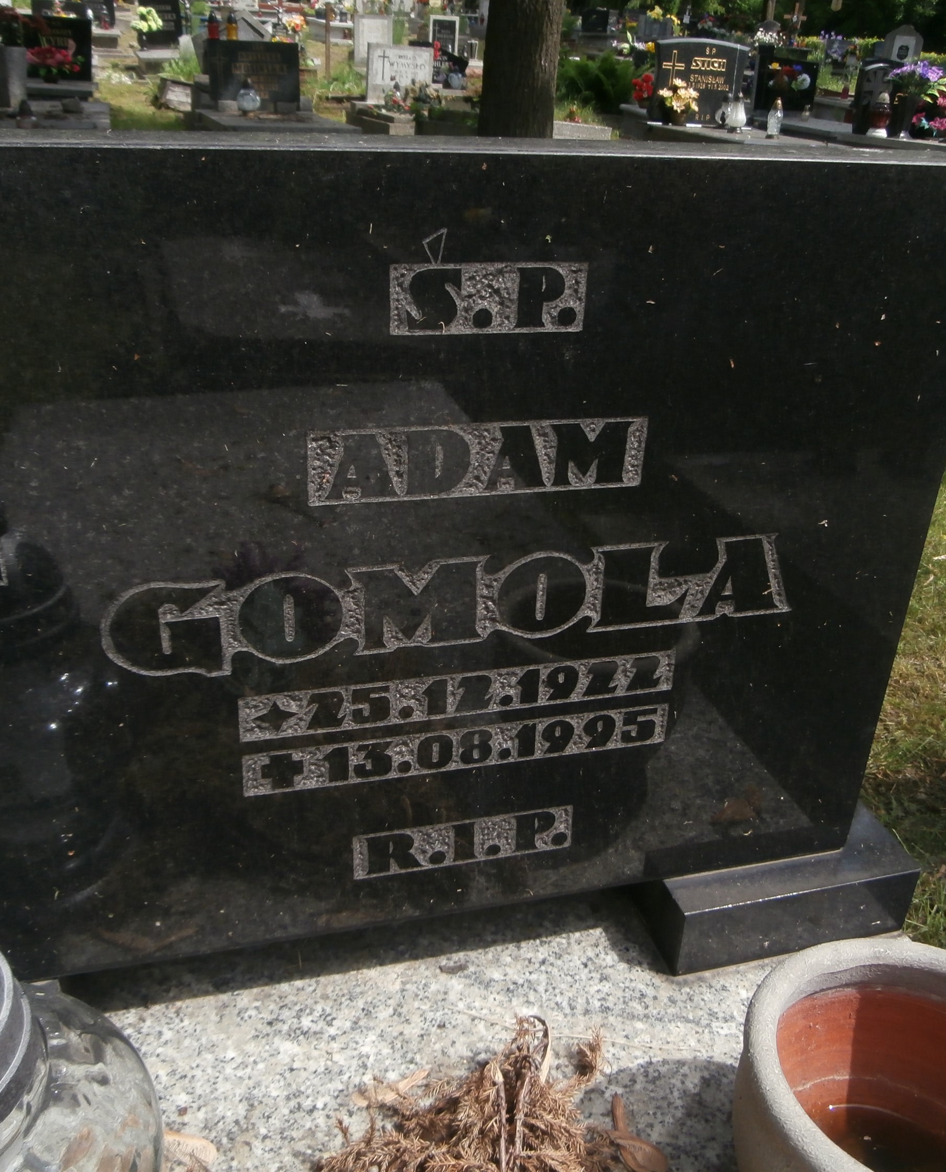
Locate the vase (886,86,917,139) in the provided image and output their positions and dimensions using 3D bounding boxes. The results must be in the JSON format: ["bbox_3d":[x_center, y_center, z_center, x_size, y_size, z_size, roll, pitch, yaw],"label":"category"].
[{"bbox_3d":[3.473,-3.845,8.786,0.150,0.369,0.150,4,27,0],"label":"vase"}]

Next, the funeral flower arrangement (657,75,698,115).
[{"bbox_3d":[1.643,-3.944,8.709,0.300,0.291,0.255,7,27,5],"label":"funeral flower arrangement"}]

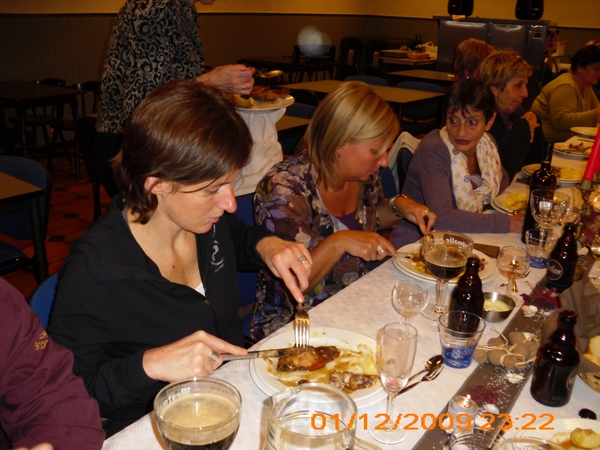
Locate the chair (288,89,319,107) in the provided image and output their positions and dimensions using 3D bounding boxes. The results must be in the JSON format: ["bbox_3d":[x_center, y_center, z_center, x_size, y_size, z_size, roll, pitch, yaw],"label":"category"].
[{"bbox_3d":[0.073,-0.709,5.017,0.460,0.810,0.530,16,23,33],"label":"chair"}]

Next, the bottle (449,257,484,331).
[{"bbox_3d":[0.366,0.154,1.355,0.065,0.168,0.065,16,23,33],"label":"bottle"}]

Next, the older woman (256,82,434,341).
[{"bbox_3d":[0.134,0.170,1.951,0.660,1.220,0.530,13,22,27],"label":"older woman"}]

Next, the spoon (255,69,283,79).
[{"bbox_3d":[-0.136,-0.506,2.050,0.190,0.032,0.042,6,20,7],"label":"spoon"}]

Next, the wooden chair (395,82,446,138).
[{"bbox_3d":[0.928,-0.805,5.402,0.460,0.810,0.540,16,23,33],"label":"wooden chair"}]

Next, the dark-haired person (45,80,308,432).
[{"bbox_3d":[-0.246,0.317,1.431,0.680,1.260,0.550,12,22,25],"label":"dark-haired person"}]

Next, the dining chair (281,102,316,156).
[{"bbox_3d":[-0.199,-0.340,3.945,0.460,0.810,0.530,16,23,33],"label":"dining chair"}]

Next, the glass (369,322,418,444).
[{"bbox_3d":[0.146,0.243,0.959,0.059,0.180,0.059,4,19,0],"label":"glass"}]

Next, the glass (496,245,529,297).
[{"bbox_3d":[0.490,0.122,1.451,0.076,0.130,0.076,4,19,0],"label":"glass"}]

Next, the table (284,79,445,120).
[{"bbox_3d":[0.513,-0.771,5.338,1.140,0.750,0.790,16,23,33],"label":"table"}]

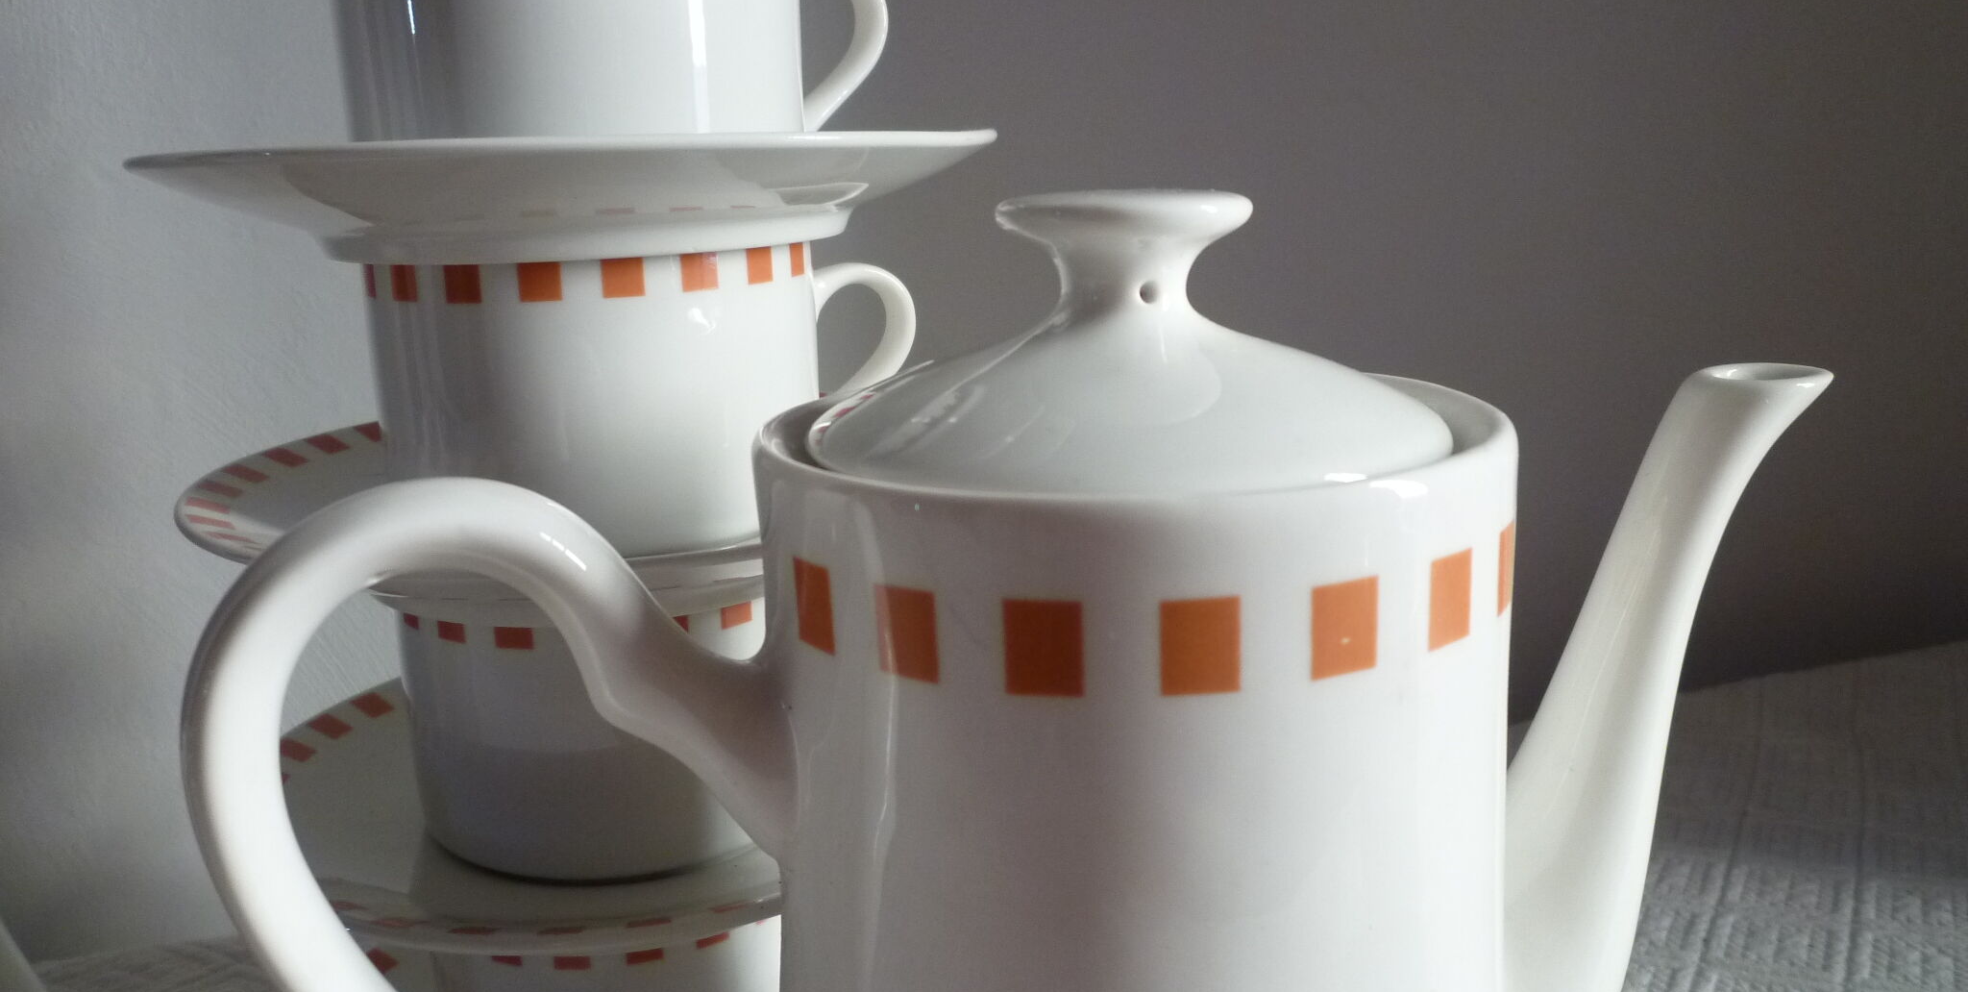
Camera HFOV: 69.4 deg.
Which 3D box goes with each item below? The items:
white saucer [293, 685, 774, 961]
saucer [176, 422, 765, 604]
[{"bbox_3d":[-0.071,0.060,0.293,0.150,0.019,0.150,-2,14,0],"label":"white saucer"},{"bbox_3d":[-0.073,0.001,0.282,0.150,0.019,0.150,-2,14,0],"label":"saucer"}]

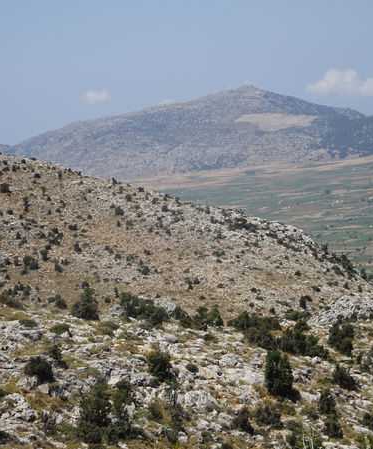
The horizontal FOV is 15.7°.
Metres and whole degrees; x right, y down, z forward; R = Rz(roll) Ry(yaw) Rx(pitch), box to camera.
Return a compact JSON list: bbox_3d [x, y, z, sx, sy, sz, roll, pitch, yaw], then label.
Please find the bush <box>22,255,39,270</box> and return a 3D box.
[{"bbox_3d":[-24.276,5.913,210.000,2.801,2.440,2.577,0,5,0],"label":"bush"}]

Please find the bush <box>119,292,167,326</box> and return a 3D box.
[{"bbox_3d":[-3.674,7.262,115.292,4.101,2.818,3.076,0,5,0],"label":"bush"}]

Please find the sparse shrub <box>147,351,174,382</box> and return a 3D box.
[{"bbox_3d":[-1.648,9.002,85.549,1.648,1.968,1.483,0,5,0],"label":"sparse shrub"}]

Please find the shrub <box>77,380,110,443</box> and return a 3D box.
[{"bbox_3d":[-4.135,8.314,60.000,1.423,2.701,1.423,0,5,0],"label":"shrub"}]

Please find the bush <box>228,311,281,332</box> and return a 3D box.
[{"bbox_3d":[4.686,6.685,93.000,3.721,1.308,2.605,0,4,0],"label":"bush"}]

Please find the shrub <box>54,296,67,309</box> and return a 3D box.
[{"bbox_3d":[-11.017,6.820,118.000,1.224,0.956,1.163,0,4,0],"label":"shrub"}]

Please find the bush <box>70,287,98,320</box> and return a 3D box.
[{"bbox_3d":[-7.559,5.987,101.000,2.096,2.236,1.991,0,4,0],"label":"bush"}]

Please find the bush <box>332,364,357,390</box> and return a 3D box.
[{"bbox_3d":[10.422,10.092,89.017,1.715,1.664,1.544,0,5,0],"label":"bush"}]

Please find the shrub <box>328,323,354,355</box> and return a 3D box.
[{"bbox_3d":[12.204,8.976,106.251,2.205,2.444,1.984,0,5,0],"label":"shrub"}]

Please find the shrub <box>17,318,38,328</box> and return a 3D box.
[{"bbox_3d":[-11.193,6.969,95.000,1.408,0.690,1.197,0,5,0],"label":"shrub"}]

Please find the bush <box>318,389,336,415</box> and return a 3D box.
[{"bbox_3d":[6.847,8.657,66.000,0.880,1.246,0.810,0,5,0],"label":"bush"}]

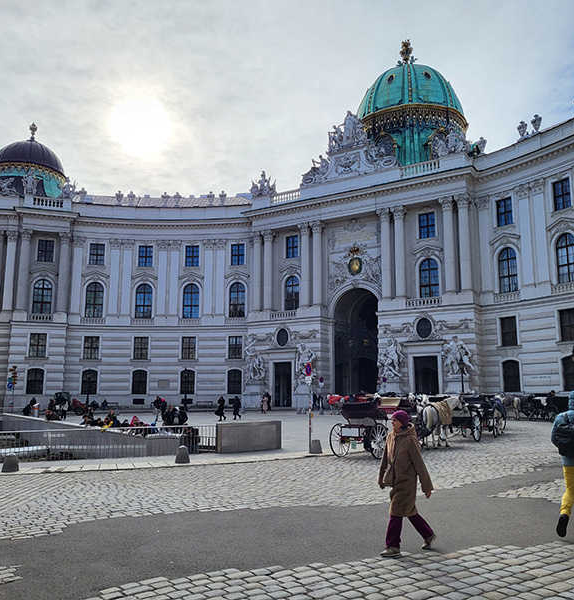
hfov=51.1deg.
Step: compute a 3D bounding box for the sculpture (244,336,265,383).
[{"bbox_3d":[-3.204,6.070,60.172,1.700,4.340,1.400,-6,-11,32],"label":"sculpture"}]

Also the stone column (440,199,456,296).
[{"bbox_3d":[15.046,-5.193,55.730,1.300,9.137,1.300,-6,-11,32],"label":"stone column"}]

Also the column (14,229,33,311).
[{"bbox_3d":[-29.098,-3.331,66.181,1.300,9.198,1.300,4,-10,-20],"label":"column"}]

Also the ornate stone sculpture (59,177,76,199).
[{"bbox_3d":[-24.586,-12.605,67.461,1.750,2.510,1.200,3,-10,-16],"label":"ornate stone sculpture"}]

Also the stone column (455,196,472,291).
[{"bbox_3d":[15.331,-4.928,51.764,1.000,8.580,1.000,-6,-11,32],"label":"stone column"}]

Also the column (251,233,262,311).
[{"bbox_3d":[-3.169,-3.001,63.155,1.000,8.640,1.000,0,-9,0],"label":"column"}]

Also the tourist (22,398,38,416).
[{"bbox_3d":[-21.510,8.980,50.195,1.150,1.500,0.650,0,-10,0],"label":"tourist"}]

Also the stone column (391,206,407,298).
[{"bbox_3d":[10.454,-4.496,55.602,1.050,8.600,1.050,-6,-11,32],"label":"stone column"}]

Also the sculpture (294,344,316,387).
[{"bbox_3d":[1.752,6.458,60.164,1.900,4.300,1.500,-6,-11,32],"label":"sculpture"}]

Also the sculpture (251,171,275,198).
[{"bbox_3d":[-2.543,-12.567,65.015,2.300,2.700,1.500,-6,-11,32],"label":"sculpture"}]

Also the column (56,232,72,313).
[{"bbox_3d":[-25.168,-3.129,67.602,1.300,9.171,1.300,4,-10,-20],"label":"column"}]

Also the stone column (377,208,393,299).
[{"bbox_3d":[9.244,-4.421,56.124,1.050,8.600,1.050,-6,-11,32],"label":"stone column"}]

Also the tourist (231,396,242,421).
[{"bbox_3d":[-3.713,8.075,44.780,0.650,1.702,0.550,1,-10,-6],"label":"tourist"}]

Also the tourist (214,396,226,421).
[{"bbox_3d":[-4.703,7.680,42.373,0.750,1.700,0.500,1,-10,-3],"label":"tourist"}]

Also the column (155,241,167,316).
[{"bbox_3d":[-13.888,-2.466,66.768,1.200,8.500,0.600,0,-9,-1],"label":"column"}]

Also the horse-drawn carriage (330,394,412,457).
[{"bbox_3d":[2.987,4.019,18.999,1.650,1.850,3.200,-7,-12,37],"label":"horse-drawn carriage"}]

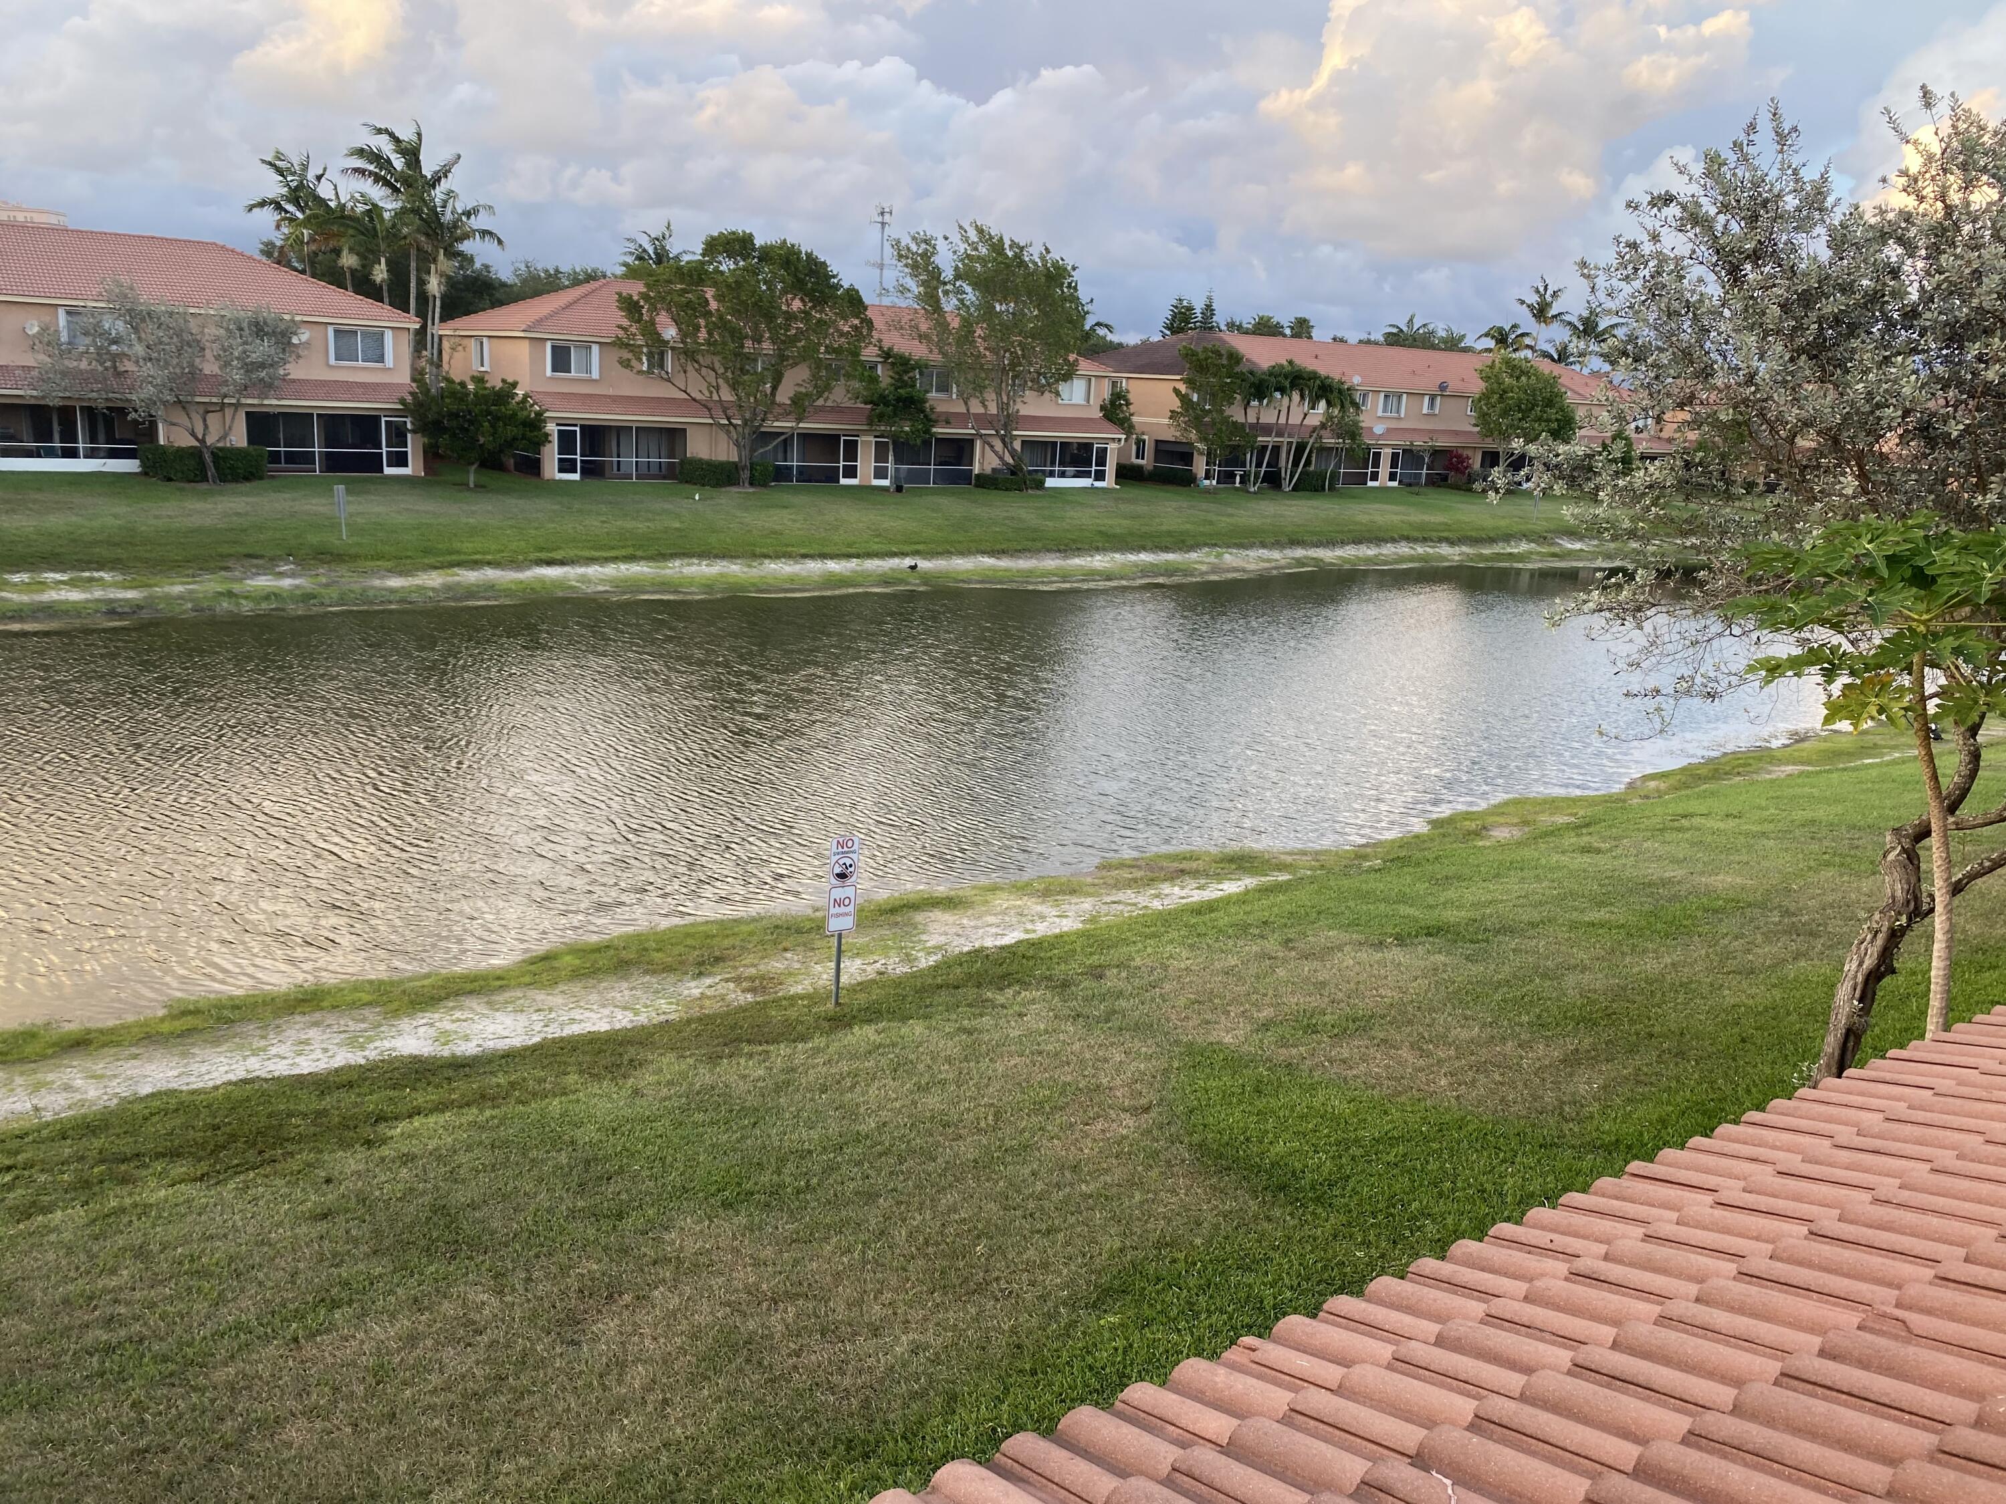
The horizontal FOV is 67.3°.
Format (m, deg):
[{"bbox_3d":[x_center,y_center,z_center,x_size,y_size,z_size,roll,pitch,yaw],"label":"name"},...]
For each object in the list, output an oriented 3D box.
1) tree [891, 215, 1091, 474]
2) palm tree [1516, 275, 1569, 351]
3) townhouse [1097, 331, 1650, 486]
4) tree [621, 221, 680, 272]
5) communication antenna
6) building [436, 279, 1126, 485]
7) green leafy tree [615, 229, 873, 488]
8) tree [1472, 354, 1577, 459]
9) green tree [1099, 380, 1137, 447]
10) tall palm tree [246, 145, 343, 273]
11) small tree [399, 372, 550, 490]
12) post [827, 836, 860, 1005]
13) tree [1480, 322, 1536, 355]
[{"bbox_3d":[-0.517,-17.241,66.300,8.600,11.456,8.200,3,14,0],"label":"tree"},{"bbox_3d":[47.392,-33.972,135.000,4.900,16.549,4.900,3,14,0],"label":"palm tree"},{"bbox_3d":[24.830,-21.617,96.558,45.466,8.250,13.395,-7,17,-36],"label":"townhouse"},{"bbox_3d":[-19.517,-23.564,85.721,4.084,12.566,4.084,0,14,-13],"label":"tree"},{"bbox_3d":[-24.090,-89.040,300.000,5.000,37.906,5.000,3,14,0],"label":"communication antenna"},{"bbox_3d":[-9.628,-17.474,71.961,30.306,8.250,13.395,-7,17,-36],"label":"building"},{"bbox_3d":[-10.485,-15.934,61.480,10.324,10.185,9.292,1,14,-10],"label":"green leafy tree"},{"bbox_3d":[30.738,-19.235,88.868,5.854,8.087,5.561,8,14,17],"label":"tree"},{"bbox_3d":[5.980,-16.839,79.300,2.500,5.190,2.500,3,14,0],"label":"green tree"},{"bbox_3d":[-33.589,-21.531,71.676,4.270,13.545,4.270,-3,15,-24],"label":"tall palm tree"},{"bbox_3d":[-19.163,-11.645,54.706,5.161,4.076,5.161,-1,14,-19],"label":"small tree"},{"bbox_3d":[-1.498,1.557,13.862,0.310,1.654,0.070,-3,15,-30],"label":"post"},{"bbox_3d":[43.923,-31.542,133.000,5.200,12.398,5.200,3,14,0],"label":"tree"}]

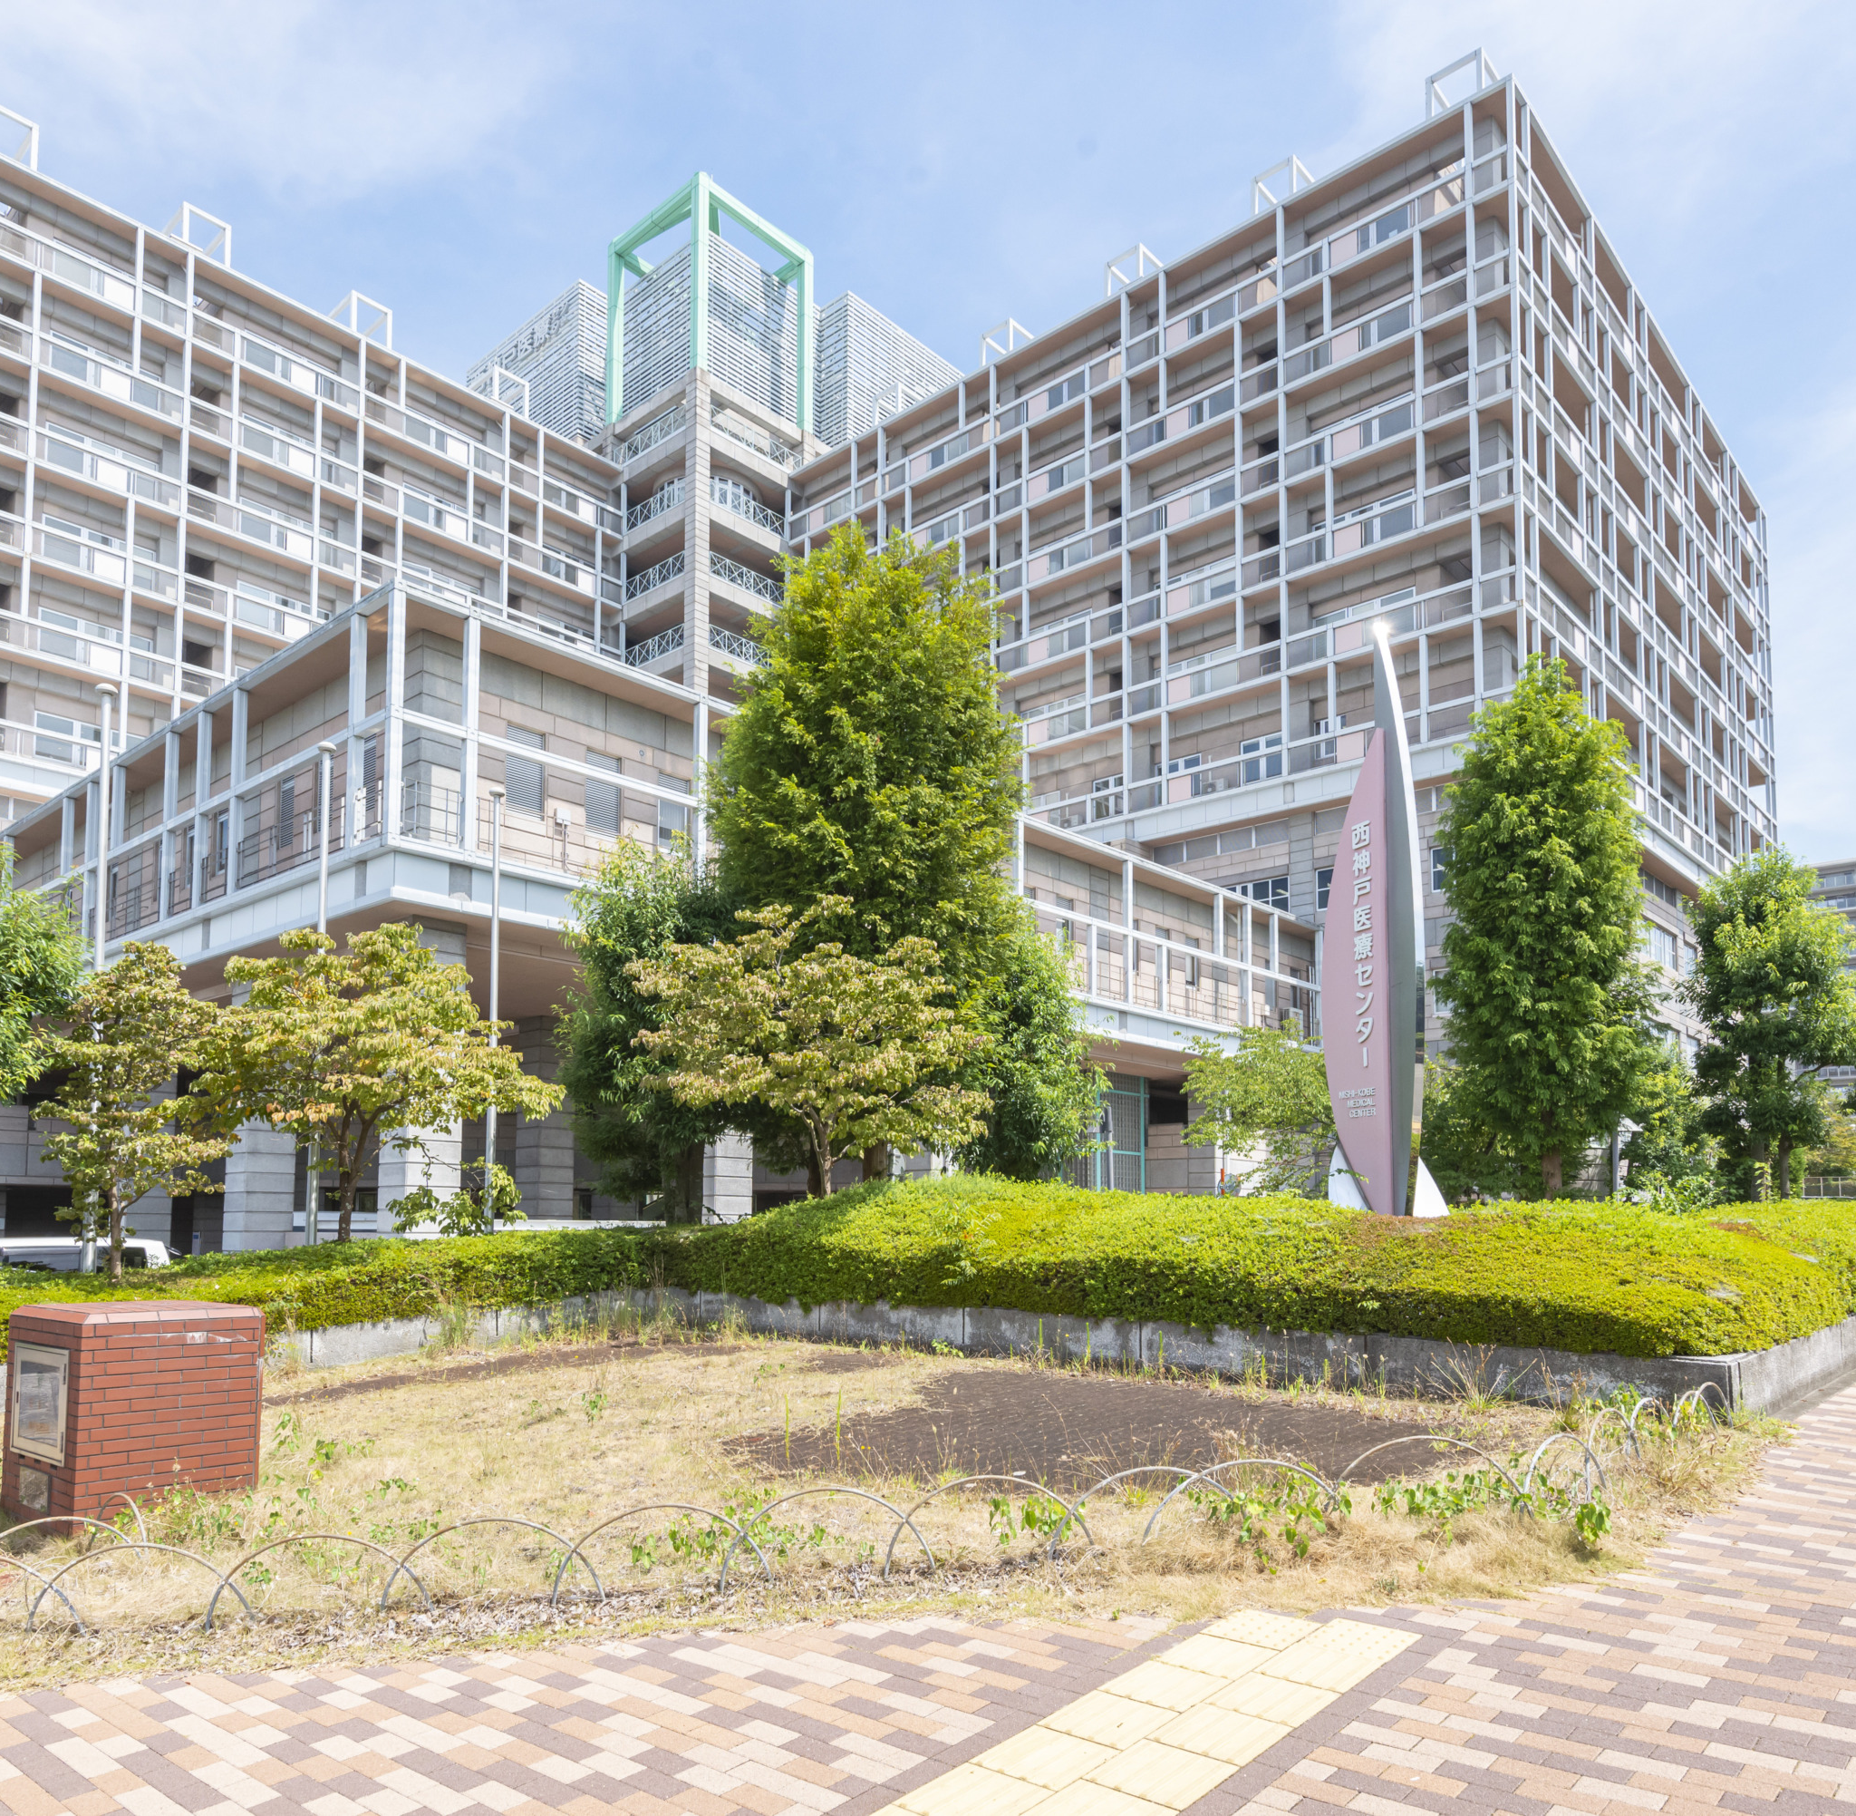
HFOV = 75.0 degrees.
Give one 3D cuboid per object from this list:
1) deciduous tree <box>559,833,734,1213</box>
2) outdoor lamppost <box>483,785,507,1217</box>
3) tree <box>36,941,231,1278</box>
[{"bbox_3d":[-3.659,1.792,17.000,3.000,5.400,3.000,0,-7,0],"label":"deciduous tree"},{"bbox_3d":[-6.810,1.736,19.000,0.250,7.300,0.250,0,-3,0],"label":"outdoor lamppost"},{"bbox_3d":[-7.807,2.422,11.866,1.617,4.220,1.617,0,-10,0],"label":"tree"}]

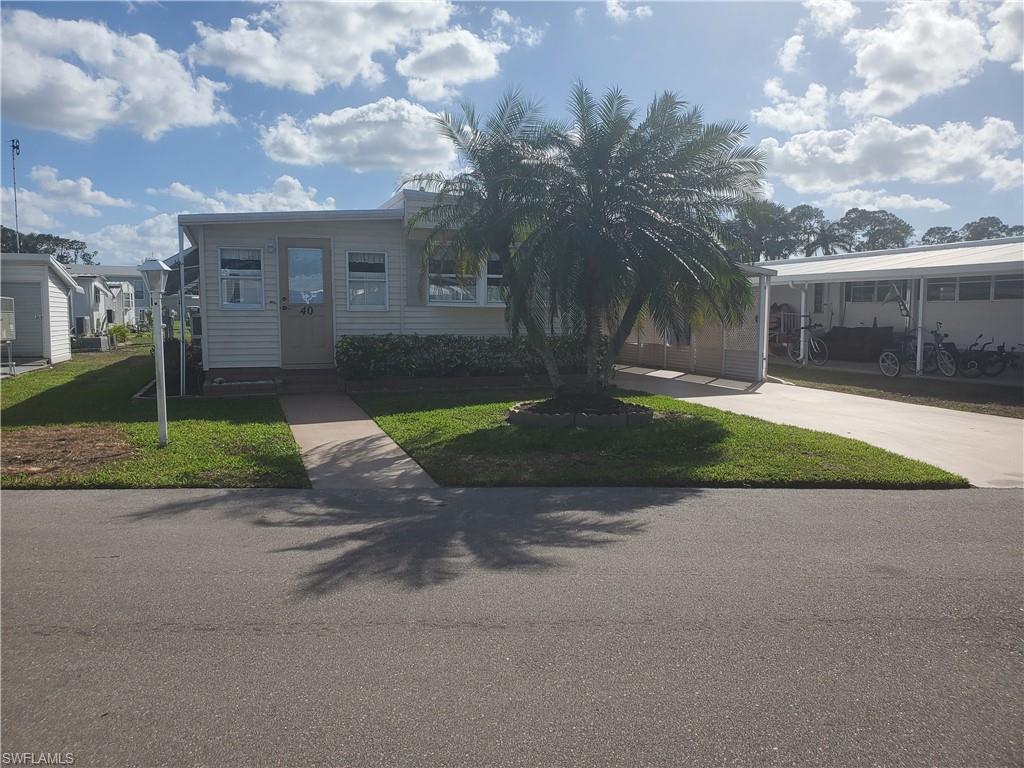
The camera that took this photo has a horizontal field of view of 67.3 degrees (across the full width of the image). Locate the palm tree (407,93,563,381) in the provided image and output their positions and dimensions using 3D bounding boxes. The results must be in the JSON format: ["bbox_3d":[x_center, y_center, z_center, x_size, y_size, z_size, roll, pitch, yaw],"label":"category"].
[{"bbox_3d":[-0.300,-1.830,10.100,2.250,3.880,2.250,0,5,0],"label":"palm tree"}]

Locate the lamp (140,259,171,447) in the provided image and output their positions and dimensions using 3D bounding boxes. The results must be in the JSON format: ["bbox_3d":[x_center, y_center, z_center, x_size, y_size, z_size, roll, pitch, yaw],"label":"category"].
[{"bbox_3d":[-3.620,-0.315,7.900,0.260,1.940,0.260,-1,5,-4],"label":"lamp"}]

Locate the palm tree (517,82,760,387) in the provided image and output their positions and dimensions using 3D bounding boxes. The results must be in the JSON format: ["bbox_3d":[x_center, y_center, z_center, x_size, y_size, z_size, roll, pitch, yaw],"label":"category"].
[{"bbox_3d":[1.670,-1.840,9.950,3.150,3.980,3.000,0,5,0],"label":"palm tree"}]

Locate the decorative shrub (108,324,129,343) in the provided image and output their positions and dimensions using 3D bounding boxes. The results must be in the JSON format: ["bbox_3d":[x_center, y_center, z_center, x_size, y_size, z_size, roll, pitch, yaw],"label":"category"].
[{"bbox_3d":[-18.400,-2.360,36.000,0.950,0.880,0.900,0,5,0],"label":"decorative shrub"}]

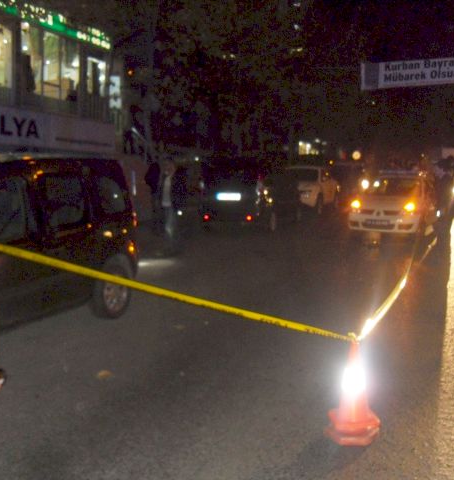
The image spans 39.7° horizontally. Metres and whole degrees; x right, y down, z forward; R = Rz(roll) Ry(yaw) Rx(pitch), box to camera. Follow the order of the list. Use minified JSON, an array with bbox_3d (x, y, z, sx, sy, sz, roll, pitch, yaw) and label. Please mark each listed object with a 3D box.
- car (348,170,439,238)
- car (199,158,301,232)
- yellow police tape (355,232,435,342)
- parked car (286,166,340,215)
[{"bbox_3d":[4.439,-0.954,16.531,1.660,1.500,4.050,5,7,21],"label":"car"},{"bbox_3d":[0.897,-1.328,17.483,1.700,1.760,4.300,4,7,18],"label":"car"},{"bbox_3d":[2.303,0.262,7.628,0.120,0.350,8.350,5,7,21],"label":"yellow police tape"},{"bbox_3d":[2.953,-1.920,23.857,1.720,1.600,4.100,4,7,18],"label":"parked car"}]

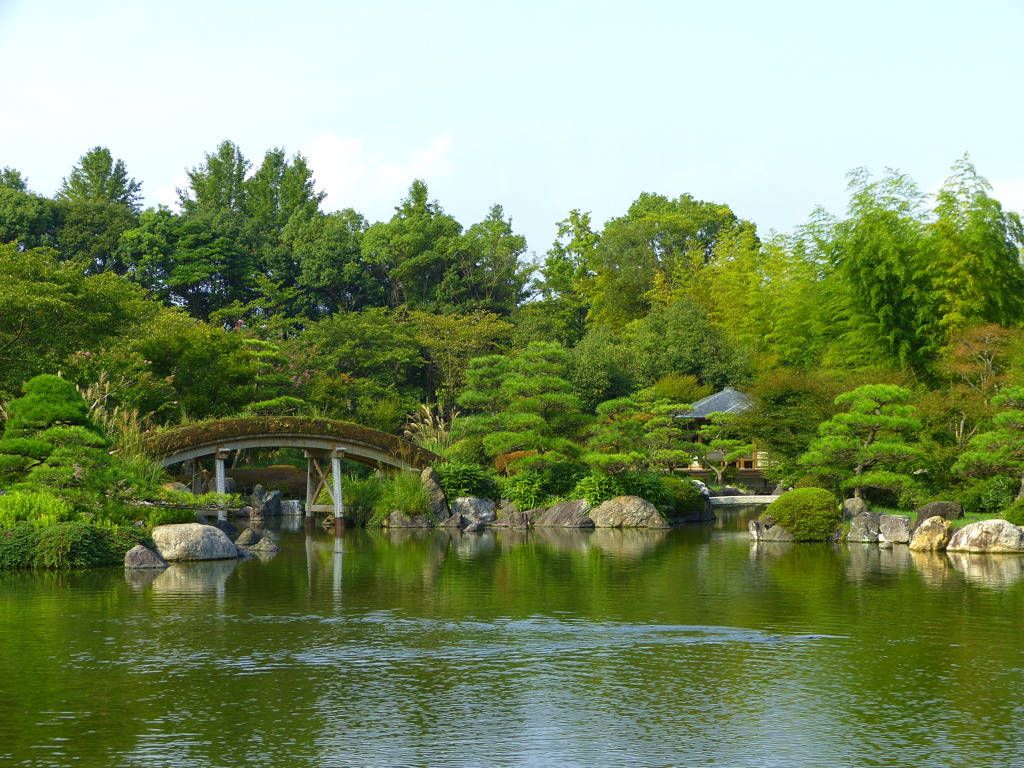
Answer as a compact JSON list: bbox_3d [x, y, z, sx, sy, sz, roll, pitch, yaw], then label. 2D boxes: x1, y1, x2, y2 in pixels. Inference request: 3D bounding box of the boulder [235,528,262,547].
[{"bbox_3d":[-6.650,3.860,46.940,0.680,0.441,0.650,0,-2,0],"label":"boulder"}]

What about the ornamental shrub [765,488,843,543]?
[{"bbox_3d":[8.669,3.863,55.615,2.387,1.486,2.000,0,-2,0],"label":"ornamental shrub"}]

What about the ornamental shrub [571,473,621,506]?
[{"bbox_3d":[3.113,3.970,68.646,1.915,1.271,1.500,0,-2,0],"label":"ornamental shrub"}]

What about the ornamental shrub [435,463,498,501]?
[{"bbox_3d":[-1.656,3.577,67.830,2.329,1.437,1.700,0,-2,0],"label":"ornamental shrub"}]

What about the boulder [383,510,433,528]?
[{"bbox_3d":[-3.561,4.599,63.502,1.704,0.576,0.900,0,-2,0],"label":"boulder"}]

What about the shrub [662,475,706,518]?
[{"bbox_3d":[6.002,3.920,65.225,1.610,1.435,1.500,0,-2,0],"label":"shrub"}]

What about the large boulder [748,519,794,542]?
[{"bbox_3d":[6.832,3.857,49.067,1.211,0.632,1.000,0,-2,0],"label":"large boulder"}]

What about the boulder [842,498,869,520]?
[{"bbox_3d":[10.362,3.796,56.216,0.784,0.683,0.700,0,-2,0],"label":"boulder"}]

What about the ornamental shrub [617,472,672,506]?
[{"bbox_3d":[4.287,3.429,60.293,1.682,1.132,1.500,0,-2,0],"label":"ornamental shrub"}]

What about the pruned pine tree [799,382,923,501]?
[{"bbox_3d":[9.582,1.579,51.167,3.432,3.130,3.100,0,-2,0],"label":"pruned pine tree"}]

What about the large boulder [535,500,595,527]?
[{"bbox_3d":[1.665,4.138,59.093,1.903,0.888,1.300,0,-2,0],"label":"large boulder"}]

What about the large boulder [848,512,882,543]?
[{"bbox_3d":[10.209,4.143,54.129,0.988,0.820,0.850,0,-2,0],"label":"large boulder"}]

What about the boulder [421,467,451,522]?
[{"bbox_3d":[-2.694,3.935,65.630,1.056,2.057,0.900,0,-2,0],"label":"boulder"}]

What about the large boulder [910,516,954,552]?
[{"bbox_3d":[10.001,3.574,44.480,1.026,0.823,0.900,0,-2,0],"label":"large boulder"}]

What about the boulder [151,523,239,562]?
[{"bbox_3d":[-7.663,3.785,44.980,2.124,0.883,1.500,0,-2,0],"label":"boulder"}]

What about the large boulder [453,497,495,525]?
[{"bbox_3d":[-1.322,4.467,65.711,1.551,0.999,1.100,0,-2,0],"label":"large boulder"}]

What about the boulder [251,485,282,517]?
[{"bbox_3d":[-9.408,4.464,71.416,1.226,1.226,1.000,0,-2,0],"label":"boulder"}]

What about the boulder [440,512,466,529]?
[{"bbox_3d":[-1.990,4.628,63.401,0.885,0.512,0.700,0,-2,0],"label":"boulder"}]

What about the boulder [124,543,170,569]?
[{"bbox_3d":[-7.245,3.434,36.991,0.893,0.496,0.750,0,-2,0],"label":"boulder"}]

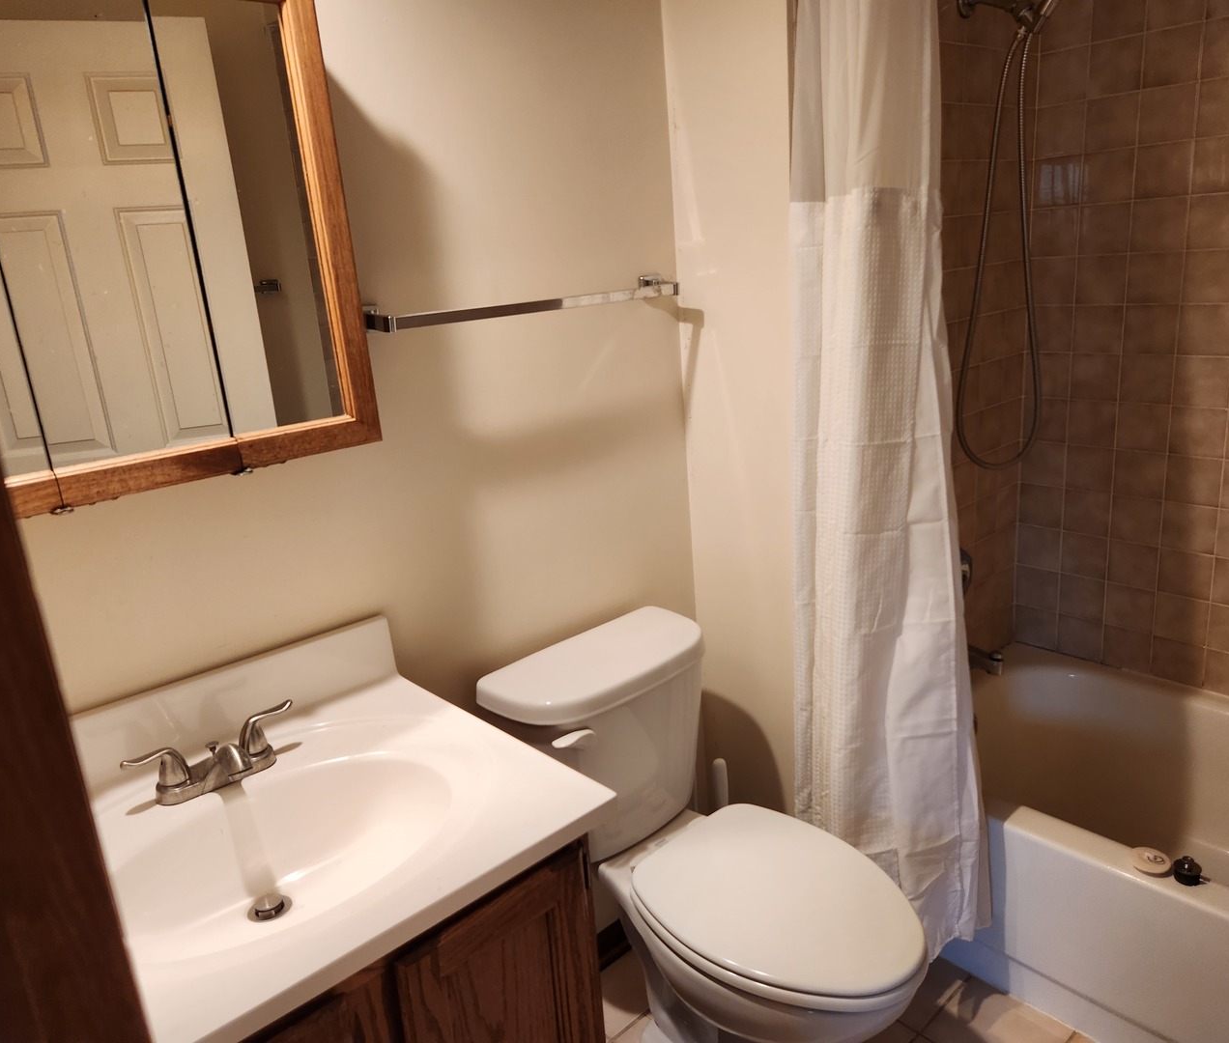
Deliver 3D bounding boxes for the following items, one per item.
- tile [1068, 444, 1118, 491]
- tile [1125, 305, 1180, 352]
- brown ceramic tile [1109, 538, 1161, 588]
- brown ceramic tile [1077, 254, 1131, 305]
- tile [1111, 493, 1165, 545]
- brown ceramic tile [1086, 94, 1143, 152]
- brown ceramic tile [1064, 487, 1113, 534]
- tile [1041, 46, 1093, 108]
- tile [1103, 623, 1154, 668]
[{"bbox_3d":[1.132,-0.126,2.194,0.009,0.108,0.108,-18,21,-38],"label":"tile"},{"bbox_3d":[1.180,-0.420,2.030,0.010,0.108,0.108,-18,21,-39],"label":"tile"},{"bbox_3d":[1.225,0.102,2.182,0.010,0.108,0.108,-18,21,-38],"label":"brown ceramic tile"},{"bbox_3d":[1.098,-0.542,2.079,0.010,0.108,0.108,-18,21,-38],"label":"brown ceramic tile"},{"bbox_3d":[1.220,-0.004,2.160,0.010,0.108,0.108,-18,21,-38],"label":"tile"},{"bbox_3d":[1.072,-0.856,1.988,0.010,0.108,0.108,-18,21,-39],"label":"brown ceramic tile"},{"bbox_3d":[1.144,-0.020,2.233,0.010,0.108,0.108,-18,21,-38],"label":"brown ceramic tile"},{"bbox_3d":[0.989,-0.978,2.037,0.010,0.108,0.108,-18,21,-38],"label":"tile"},{"bbox_3d":[1.241,0.307,2.234,0.009,0.105,0.108,-18,21,-38],"label":"tile"}]

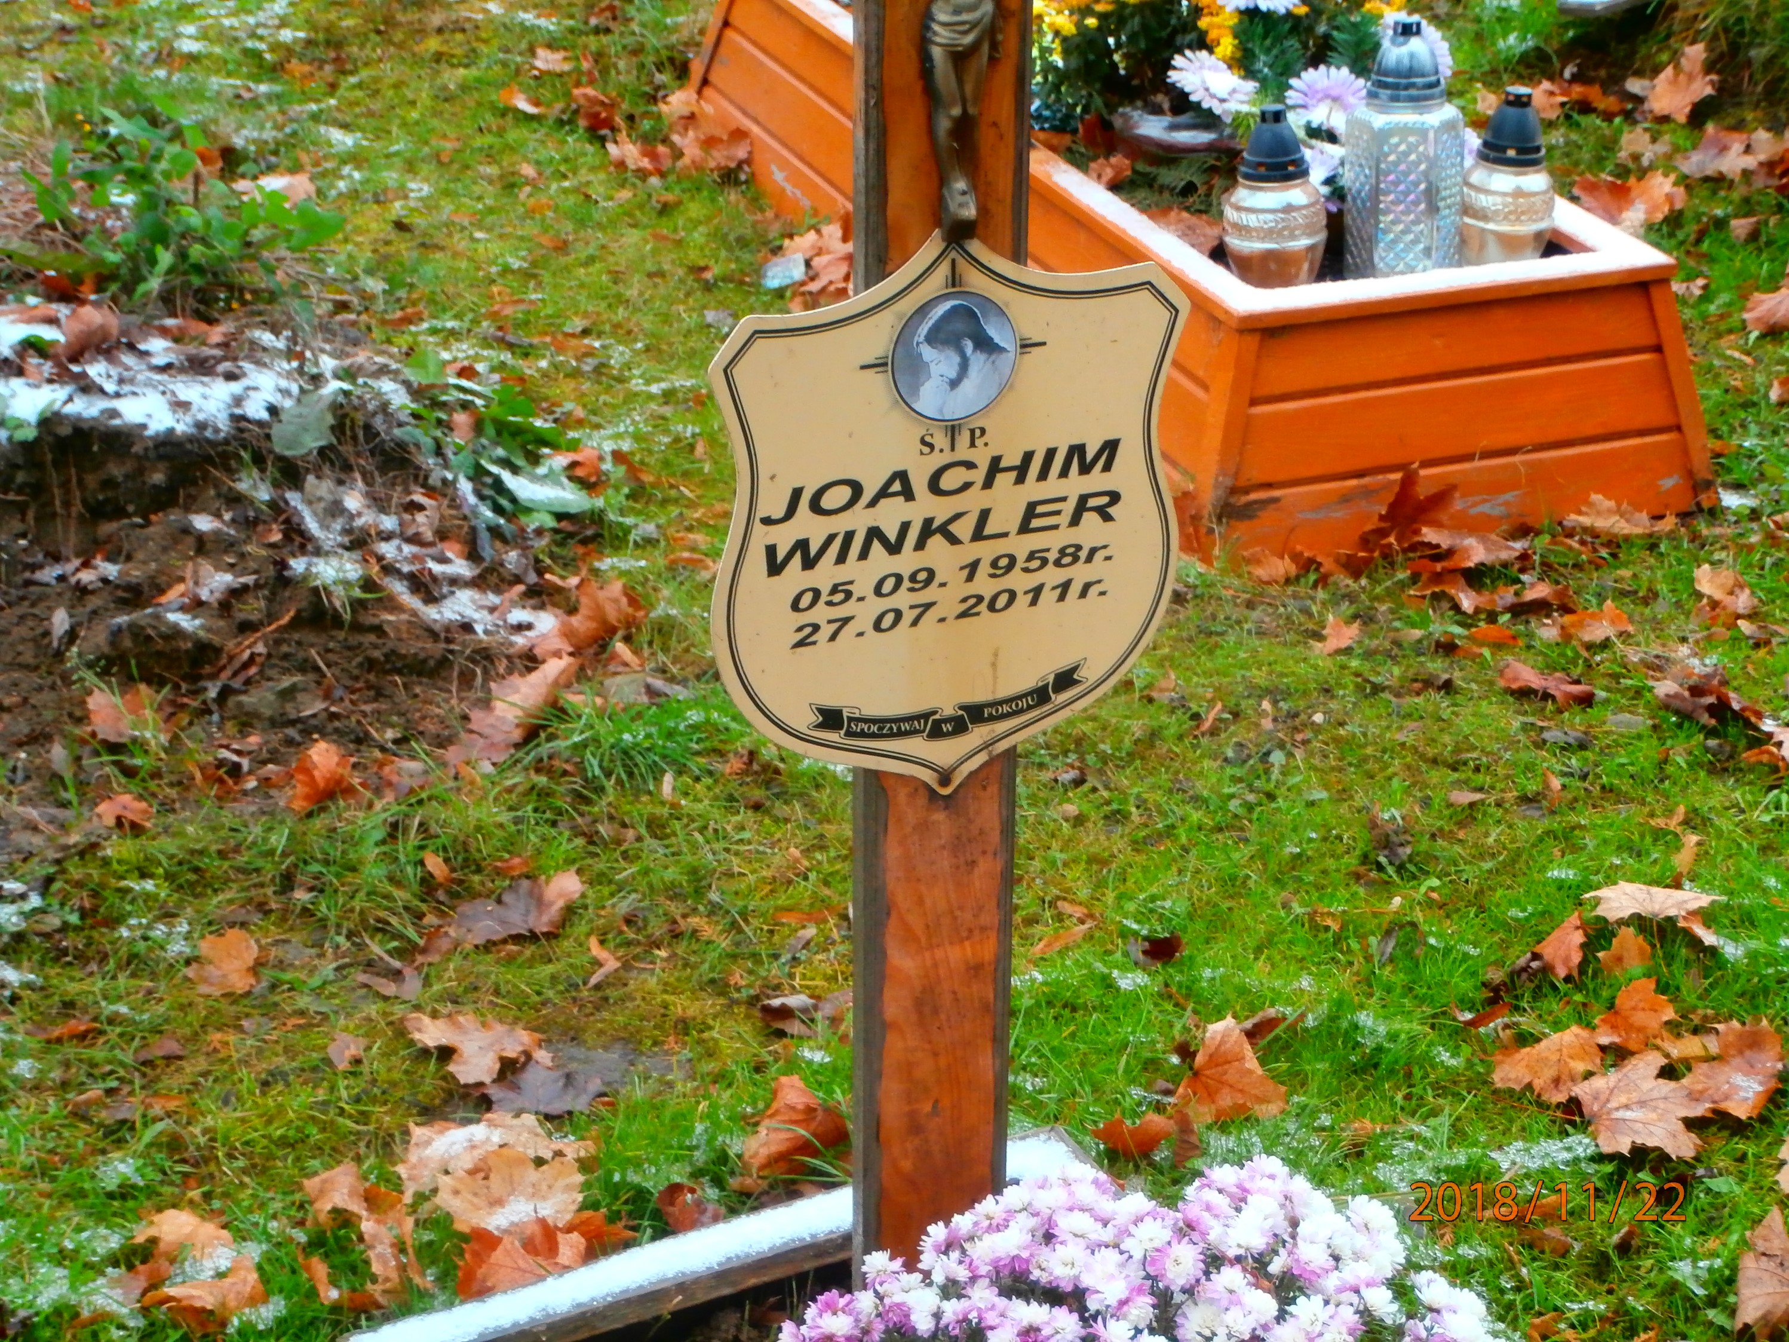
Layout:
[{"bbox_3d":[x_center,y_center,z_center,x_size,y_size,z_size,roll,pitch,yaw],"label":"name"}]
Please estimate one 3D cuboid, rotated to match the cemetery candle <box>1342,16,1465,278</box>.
[{"bbox_3d":[0.542,-0.551,3.720,0.125,0.275,0.114,4,25,8],"label":"cemetery candle"}]

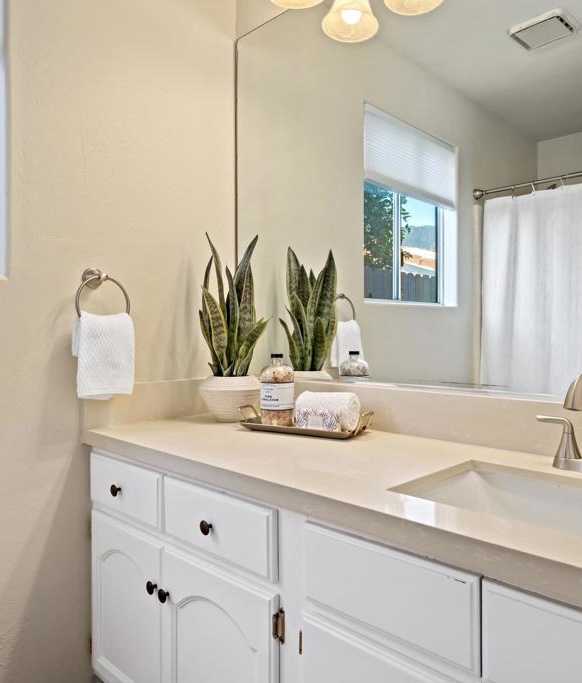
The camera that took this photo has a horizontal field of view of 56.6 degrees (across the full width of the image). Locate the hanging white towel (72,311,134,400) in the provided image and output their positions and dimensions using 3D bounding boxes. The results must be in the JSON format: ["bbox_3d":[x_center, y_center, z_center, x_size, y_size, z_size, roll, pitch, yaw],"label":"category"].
[{"bbox_3d":[-0.523,0.041,1.502,0.072,0.240,0.169,1,1,45],"label":"hanging white towel"}]

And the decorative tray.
[{"bbox_3d":[0.036,0.217,1.457,0.372,0.056,0.131,0,1,31],"label":"decorative tray"}]

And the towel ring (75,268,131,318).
[{"bbox_3d":[-0.532,-0.116,1.507,0.083,0.181,0.158,1,1,45],"label":"towel ring"}]

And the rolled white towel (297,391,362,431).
[{"bbox_3d":[0.098,0.189,1.420,0.128,0.105,0.105,0,1,31],"label":"rolled white towel"}]

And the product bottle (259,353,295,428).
[{"bbox_3d":[-0.038,0.137,1.514,0.095,0.208,0.095,0,1,0],"label":"product bottle"}]

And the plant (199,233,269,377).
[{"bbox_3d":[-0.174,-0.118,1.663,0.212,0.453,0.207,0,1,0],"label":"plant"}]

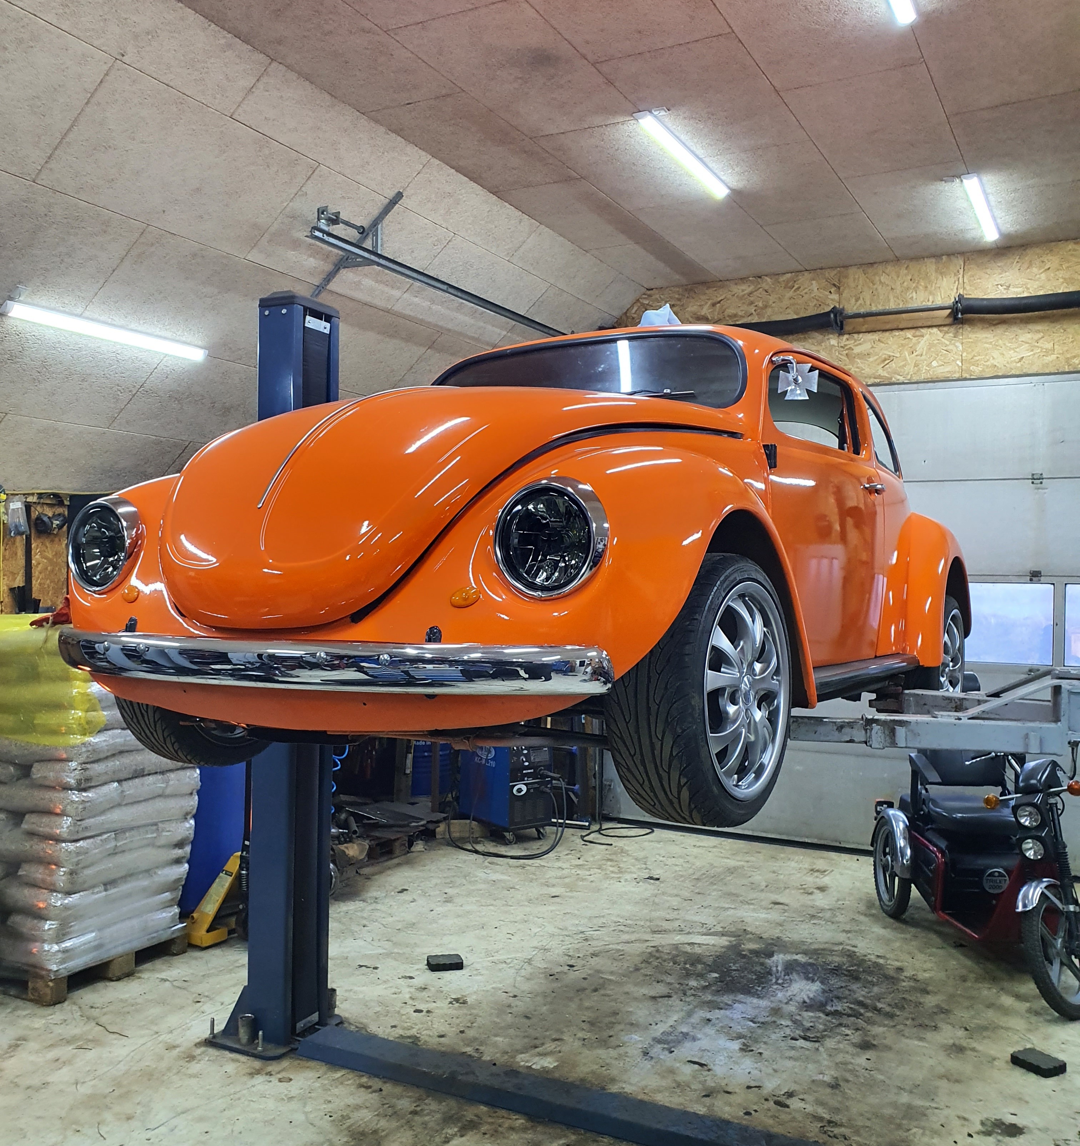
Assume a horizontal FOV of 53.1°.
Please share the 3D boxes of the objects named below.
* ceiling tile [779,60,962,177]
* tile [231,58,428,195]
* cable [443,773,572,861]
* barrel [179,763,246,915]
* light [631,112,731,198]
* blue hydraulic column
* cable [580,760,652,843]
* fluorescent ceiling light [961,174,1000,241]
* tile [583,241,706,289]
[{"bbox_3d":[1.589,-2.114,5.094,0.609,0.040,1.193,1,1,28],"label":"ceiling tile"},{"bbox_3d":[-0.942,-2.043,5.053,0.308,0.040,1.180,-44,-19,21],"label":"tile"},{"bbox_3d":[-0.222,1.620,7.300,0.800,0.500,0.500,1,0,0],"label":"cable"},{"bbox_3d":[-1.908,1.251,5.873,0.580,0.930,0.580,1,1,28],"label":"barrel"},{"bbox_3d":[0.745,-2.081,5.482,0.085,0.055,1.200,1,1,28],"label":"light"},{"bbox_3d":[-1.037,0.360,4.384,0.370,2.980,0.445,1,1,28],"label":"blue hydraulic column"},{"bbox_3d":[0.550,1.620,7.750,0.500,0.500,0.500,1,0,0],"label":"cable"},{"bbox_3d":[2.499,-2.034,6.106,0.075,0.060,1.170,1,0,28],"label":"fluorescent ceiling light"},{"bbox_3d":[0.807,-2.116,7.436,0.560,0.025,1.050,1,0,28],"label":"tile"}]

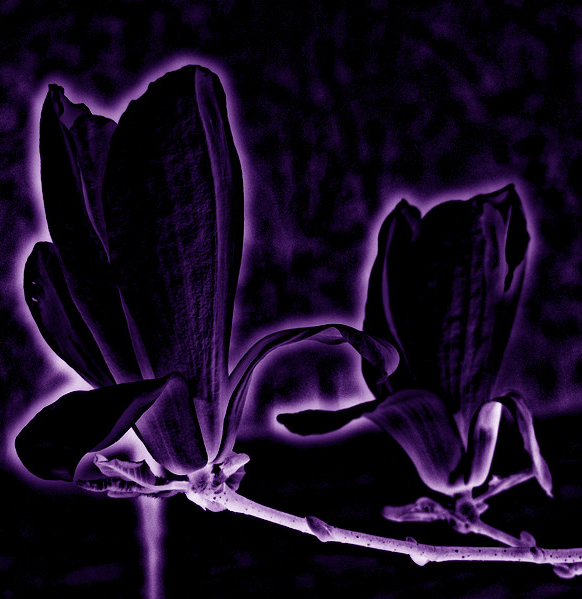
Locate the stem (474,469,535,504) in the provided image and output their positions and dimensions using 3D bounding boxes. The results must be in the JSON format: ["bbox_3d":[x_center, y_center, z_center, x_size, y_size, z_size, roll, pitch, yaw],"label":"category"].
[{"bbox_3d":[0.055,0.049,1.030,0.018,0.003,0.003,-27,0,0],"label":"stem"}]

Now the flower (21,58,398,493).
[{"bbox_3d":[-0.022,-0.006,1.020,0.098,0.108,0.082,0,0,0],"label":"flower"}]

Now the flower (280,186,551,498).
[{"bbox_3d":[0.032,0.011,1.030,0.070,0.081,0.062,0,0,0],"label":"flower"}]

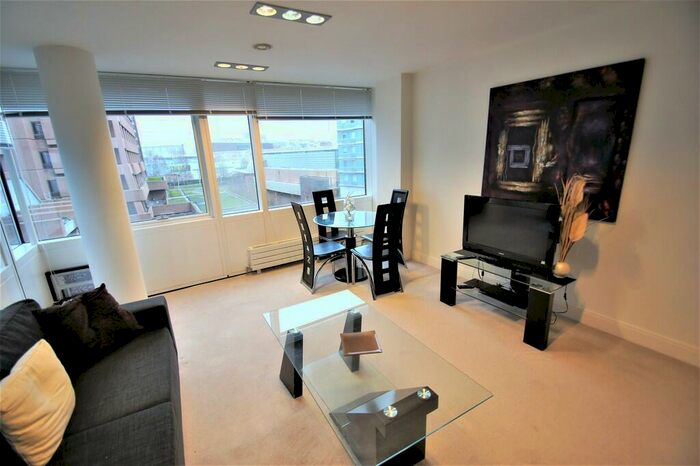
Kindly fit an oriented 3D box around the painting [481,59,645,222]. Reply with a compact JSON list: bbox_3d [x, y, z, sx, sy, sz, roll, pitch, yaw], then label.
[{"bbox_3d":[1.697,-0.738,2.533,0.042,1.129,1.101,-12,18,-32],"label":"painting"}]

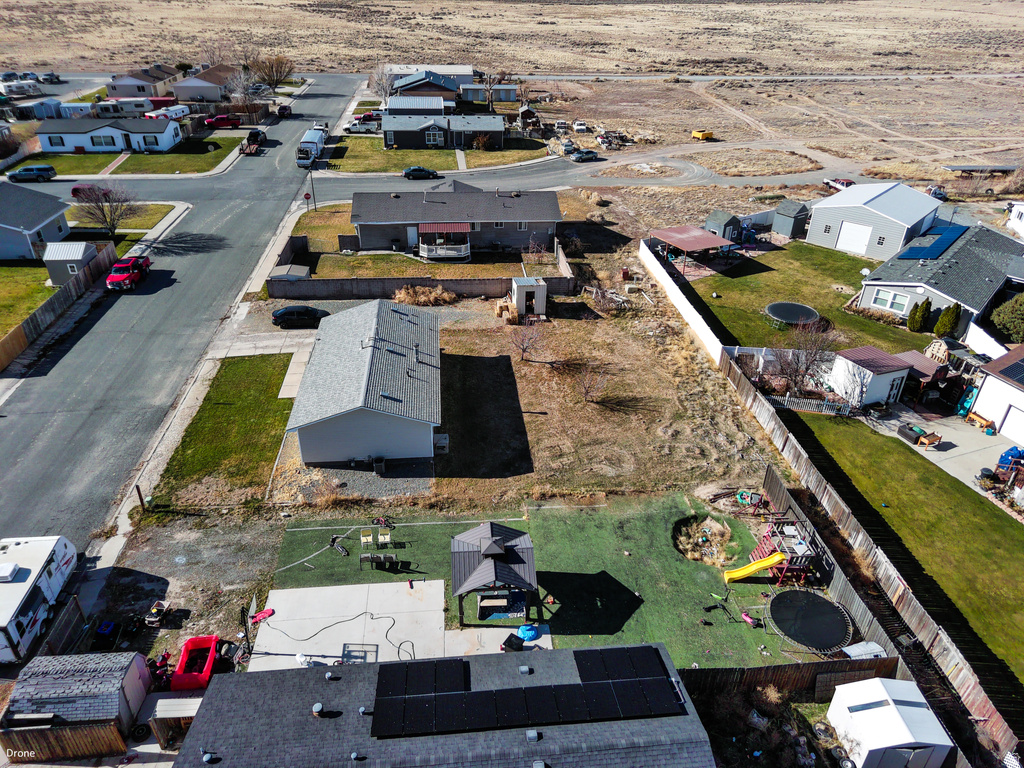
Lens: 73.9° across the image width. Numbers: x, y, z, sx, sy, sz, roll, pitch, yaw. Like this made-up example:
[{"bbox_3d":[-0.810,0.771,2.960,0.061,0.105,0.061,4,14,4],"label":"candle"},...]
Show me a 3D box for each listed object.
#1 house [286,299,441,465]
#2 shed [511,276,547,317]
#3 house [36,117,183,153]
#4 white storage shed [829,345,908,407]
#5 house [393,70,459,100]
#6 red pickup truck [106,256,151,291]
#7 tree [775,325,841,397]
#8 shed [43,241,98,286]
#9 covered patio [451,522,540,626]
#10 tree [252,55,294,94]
[{"bbox_3d":[-9.032,-0.803,44.926,8.640,3.932,14.457,-2,31,-5],"label":"house"},{"bbox_3d":[1.491,-7.618,57.576,2.500,2.840,3.100,-2,31,-5],"label":"shed"},{"bbox_3d":[-62.089,-39.062,105.752,18.400,4.050,8.600,-3,32,-7],"label":"house"},{"bbox_3d":[25.520,-0.606,48.779,3.280,2.950,3.740,-9,33,-17],"label":"white storage shed"},{"bbox_3d":[-19.169,-65.868,150.683,13.600,5.000,14.200,-2,32,-6],"label":"house"},{"bbox_3d":[-34.489,-10.223,61.348,2.070,1.960,5.850,-2,31,-5],"label":"red pickup truck"},{"bbox_3d":[20.232,-1.829,46.687,4.600,5.000,4.400,-2,31,-5],"label":"tree"},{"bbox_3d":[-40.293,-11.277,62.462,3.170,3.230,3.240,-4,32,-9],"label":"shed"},{"bbox_3d":[-0.875,8.465,30.451,3.570,3.470,3.500,-2,31,-5],"label":"covered patio"},{"bbox_3d":[-53.166,-69.026,151.956,8.800,7.200,8.600,-2,32,-6],"label":"tree"}]

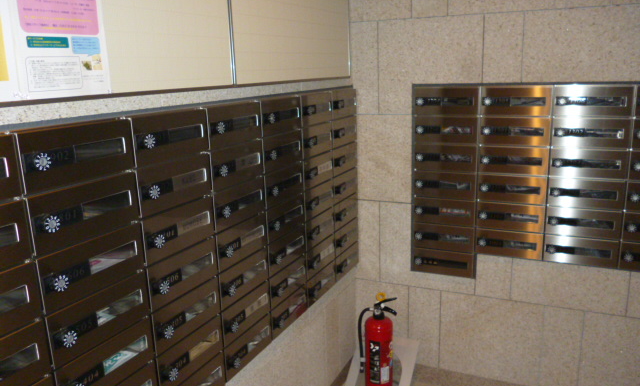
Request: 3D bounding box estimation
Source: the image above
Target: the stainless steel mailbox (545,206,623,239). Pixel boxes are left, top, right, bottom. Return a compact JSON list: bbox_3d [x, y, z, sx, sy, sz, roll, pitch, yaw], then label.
[{"bbox_3d":[1.083,0.102,2.135,0.269,0.118,0.160,4,15,25],"label":"stainless steel mailbox"}]

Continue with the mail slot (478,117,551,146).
[{"bbox_3d":[0.802,-0.257,2.123,0.271,0.117,0.090,4,15,25],"label":"mail slot"}]

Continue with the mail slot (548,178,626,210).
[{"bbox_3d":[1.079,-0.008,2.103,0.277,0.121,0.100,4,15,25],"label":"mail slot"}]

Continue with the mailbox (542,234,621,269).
[{"bbox_3d":[1.087,0.219,2.162,0.269,0.118,0.160,4,15,25],"label":"mailbox"}]

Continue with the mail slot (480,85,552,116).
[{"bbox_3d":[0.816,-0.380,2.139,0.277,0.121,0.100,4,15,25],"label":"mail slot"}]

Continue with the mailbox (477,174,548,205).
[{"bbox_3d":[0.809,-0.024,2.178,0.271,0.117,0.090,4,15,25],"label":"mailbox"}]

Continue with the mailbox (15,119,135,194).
[{"bbox_3d":[-0.522,-0.083,1.074,0.090,0.117,0.271,4,15,25],"label":"mailbox"}]

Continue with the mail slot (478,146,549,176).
[{"bbox_3d":[0.827,-0.151,2.197,0.269,0.118,0.160,4,15,25],"label":"mail slot"}]

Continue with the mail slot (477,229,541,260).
[{"bbox_3d":[0.839,0.200,2.279,0.269,0.118,0.160,4,15,25],"label":"mail slot"}]

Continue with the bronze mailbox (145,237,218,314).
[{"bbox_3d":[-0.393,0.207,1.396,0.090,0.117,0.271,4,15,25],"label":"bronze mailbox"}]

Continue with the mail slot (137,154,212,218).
[{"bbox_3d":[-0.401,-0.026,1.341,0.090,0.117,0.271,4,15,25],"label":"mail slot"}]

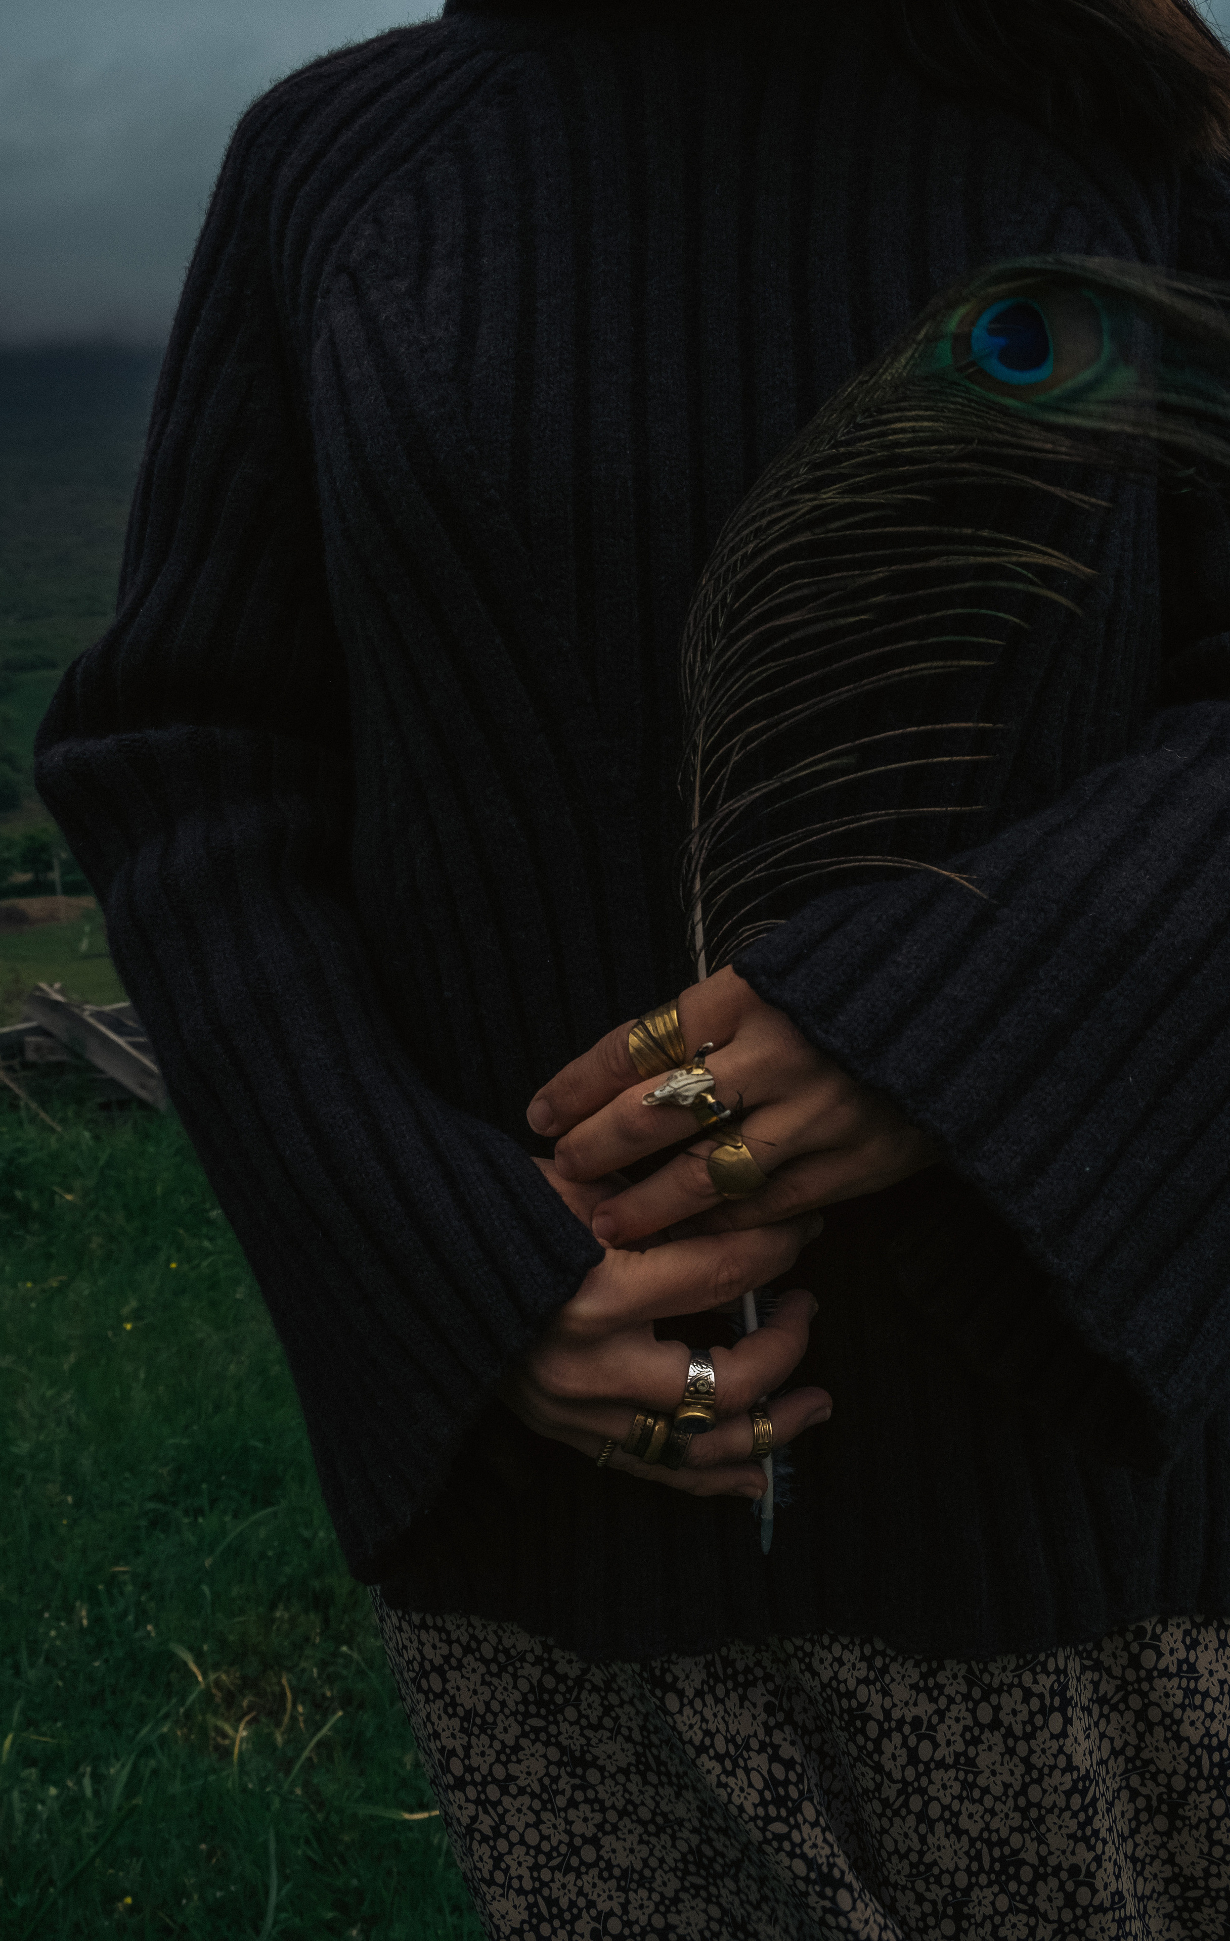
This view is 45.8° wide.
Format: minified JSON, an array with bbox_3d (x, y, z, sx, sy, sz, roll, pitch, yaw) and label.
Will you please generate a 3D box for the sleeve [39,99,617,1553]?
[{"bbox_3d":[-0.140,-0.085,0.625,0.275,0.630,0.260,0,6,2],"label":"sleeve"}]

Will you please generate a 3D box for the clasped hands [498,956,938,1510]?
[{"bbox_3d":[0.039,0.097,0.545,0.165,0.195,0.105,0,6,2],"label":"clasped hands"}]

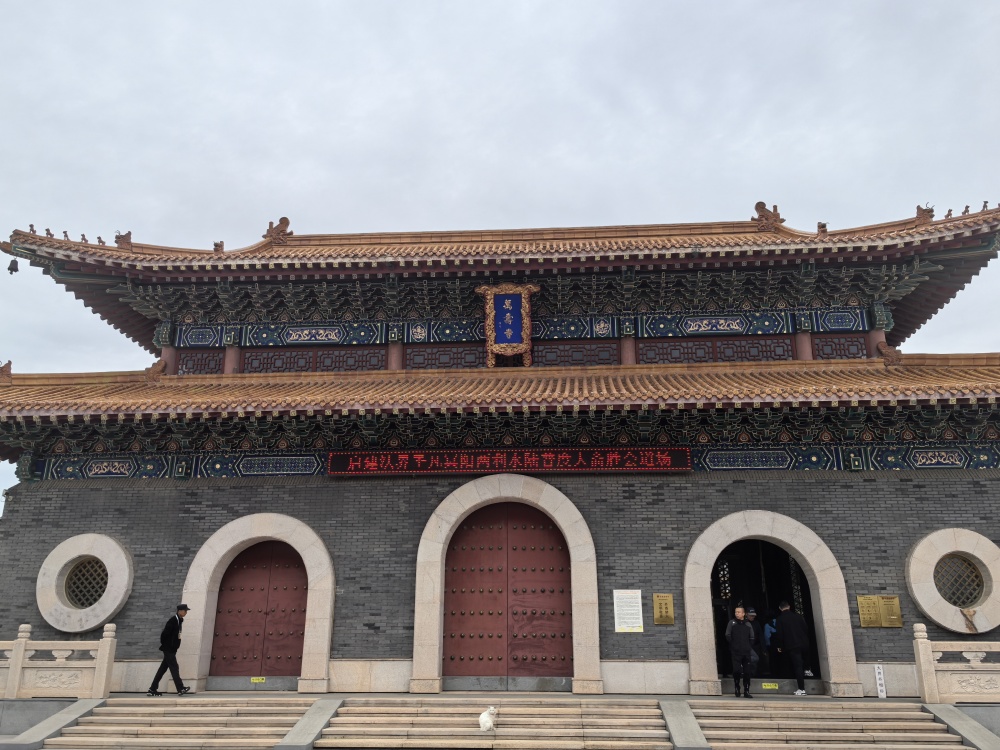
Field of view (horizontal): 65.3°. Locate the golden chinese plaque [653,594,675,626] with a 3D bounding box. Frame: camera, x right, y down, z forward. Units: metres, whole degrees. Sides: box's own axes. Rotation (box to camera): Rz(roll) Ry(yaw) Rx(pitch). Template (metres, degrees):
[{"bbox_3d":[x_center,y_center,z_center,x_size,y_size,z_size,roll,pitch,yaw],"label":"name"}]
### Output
[{"bbox_3d":[3.389,4.839,16.118,0.392,0.607,0.030,-1,-17,4],"label":"golden chinese plaque"}]

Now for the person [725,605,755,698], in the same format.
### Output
[{"bbox_3d":[4.777,5.496,15.519,0.580,1.710,0.420,-3,-17,8],"label":"person"}]

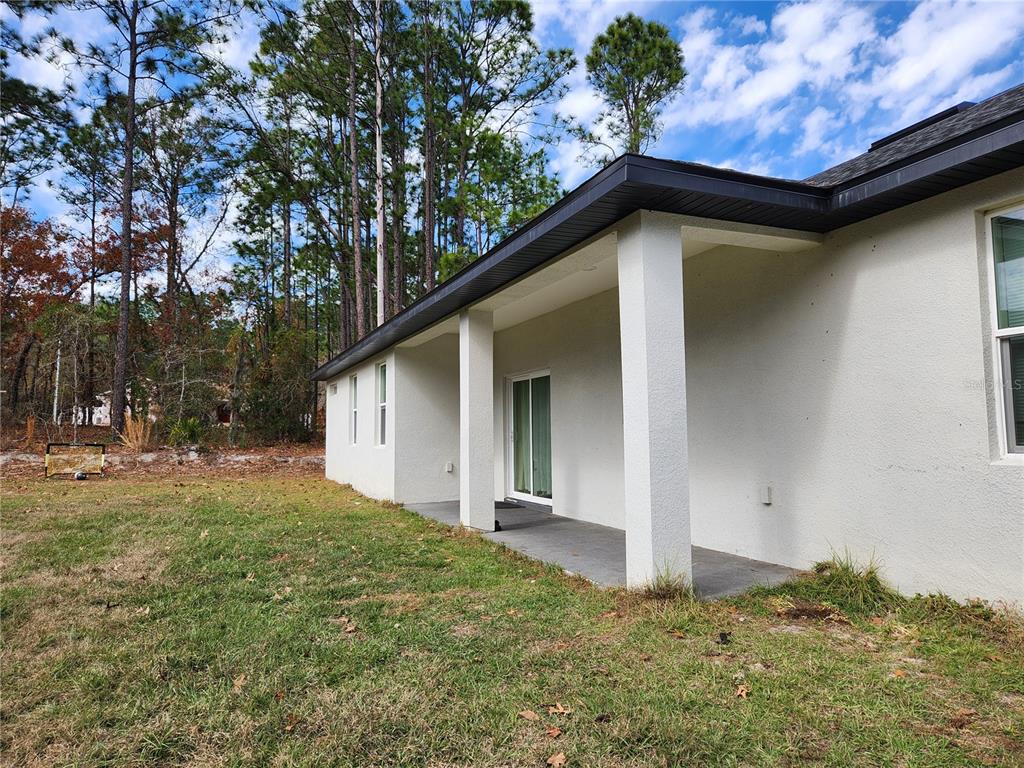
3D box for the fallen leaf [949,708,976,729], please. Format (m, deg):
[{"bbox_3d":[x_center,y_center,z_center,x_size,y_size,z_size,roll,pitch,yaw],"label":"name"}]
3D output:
[{"bbox_3d":[1.850,1.374,2.794,0.100,0.035,0.075,-3,-5,32],"label":"fallen leaf"}]

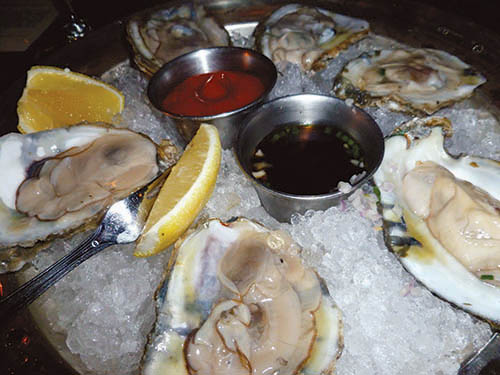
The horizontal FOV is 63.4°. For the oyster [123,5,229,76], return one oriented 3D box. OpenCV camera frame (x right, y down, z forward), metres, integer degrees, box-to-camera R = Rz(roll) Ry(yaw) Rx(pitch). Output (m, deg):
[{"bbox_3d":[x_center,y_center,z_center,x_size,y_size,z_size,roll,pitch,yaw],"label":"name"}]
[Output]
[{"bbox_3d":[-0.043,-0.092,0.261,0.070,0.030,0.072,2,52,8],"label":"oyster"}]

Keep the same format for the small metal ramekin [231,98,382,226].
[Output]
[{"bbox_3d":[0.027,-0.011,0.192,0.065,0.032,0.065,-4,51,4],"label":"small metal ramekin"}]

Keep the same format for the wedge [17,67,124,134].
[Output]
[{"bbox_3d":[-0.104,-0.050,0.238,0.063,0.036,0.036,3,52,9],"label":"wedge"}]

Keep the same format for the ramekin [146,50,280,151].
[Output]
[{"bbox_3d":[-0.017,-0.043,0.213,0.065,0.032,0.065,-4,48,4],"label":"ramekin"}]

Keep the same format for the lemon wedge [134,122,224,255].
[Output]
[{"bbox_3d":[-0.033,0.002,0.190,0.030,0.030,0.071,16,64,18],"label":"lemon wedge"}]

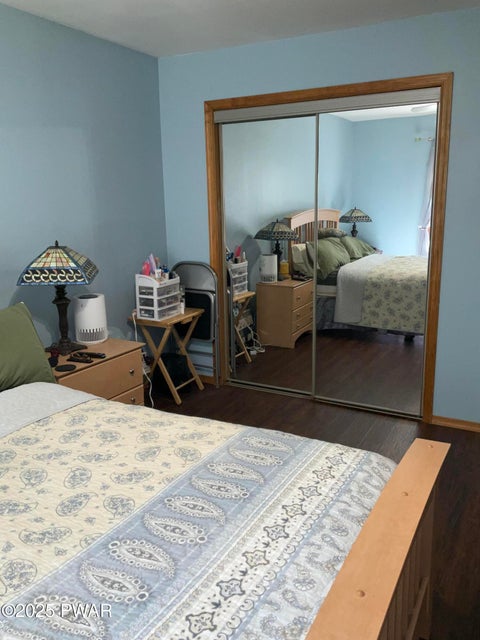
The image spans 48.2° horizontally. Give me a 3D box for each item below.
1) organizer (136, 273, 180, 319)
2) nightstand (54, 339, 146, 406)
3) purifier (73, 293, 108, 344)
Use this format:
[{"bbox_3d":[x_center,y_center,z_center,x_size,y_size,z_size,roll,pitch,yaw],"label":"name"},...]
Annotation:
[{"bbox_3d":[-0.572,-0.175,3.786,0.183,0.312,0.256,6,15,28],"label":"organizer"},{"bbox_3d":[-0.885,0.490,3.019,0.400,0.616,0.680,6,15,28],"label":"nightstand"},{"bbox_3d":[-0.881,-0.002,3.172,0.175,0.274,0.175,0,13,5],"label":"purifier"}]

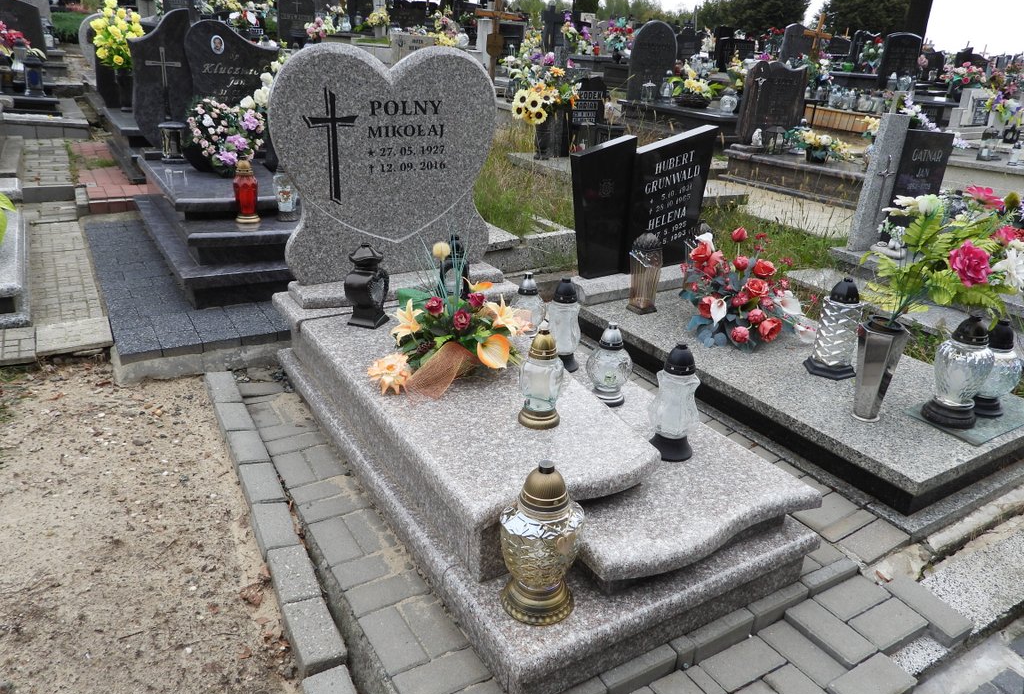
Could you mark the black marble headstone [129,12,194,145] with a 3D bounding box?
[{"bbox_3d":[-2.253,-1.732,4.581,0.400,0.830,0.080,-11,26,-30],"label":"black marble headstone"}]

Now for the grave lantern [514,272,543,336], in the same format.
[{"bbox_3d":[0.062,-0.167,2.783,0.137,0.252,0.137,2,23,-1],"label":"grave lantern"}]

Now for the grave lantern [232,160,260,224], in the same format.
[{"bbox_3d":[-1.347,-0.787,3.579,0.122,0.308,0.122,-11,25,-29],"label":"grave lantern"}]

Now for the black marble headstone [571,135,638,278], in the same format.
[{"bbox_3d":[0.431,-0.690,3.540,0.340,0.700,0.080,-11,26,-30],"label":"black marble headstone"}]

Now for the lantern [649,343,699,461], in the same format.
[{"bbox_3d":[0.457,0.145,1.980,0.145,0.326,0.145,2,23,-1],"label":"lantern"}]

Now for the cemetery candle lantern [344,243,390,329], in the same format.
[{"bbox_3d":[-0.534,-0.234,2.629,0.125,0.300,0.118,8,23,14],"label":"cemetery candle lantern"}]

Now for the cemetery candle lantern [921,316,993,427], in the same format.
[{"bbox_3d":[1.420,0.069,2.242,0.172,0.352,0.172,-11,25,-29],"label":"cemetery candle lantern"}]

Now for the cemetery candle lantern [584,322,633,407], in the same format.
[{"bbox_3d":[0.314,0.049,2.274,0.146,0.266,0.146,2,23,-1],"label":"cemetery candle lantern"}]

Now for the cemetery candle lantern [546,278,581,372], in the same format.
[{"bbox_3d":[0.200,-0.081,2.474,0.117,0.329,0.117,-11,25,-29],"label":"cemetery candle lantern"}]

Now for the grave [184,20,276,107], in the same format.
[{"bbox_3d":[-1.874,-1.778,4.812,0.600,0.780,0.080,-11,26,-30],"label":"grave"}]

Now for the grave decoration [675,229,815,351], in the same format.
[{"bbox_3d":[0.963,-0.251,2.925,0.500,0.415,0.460,-11,25,-29],"label":"grave decoration"}]

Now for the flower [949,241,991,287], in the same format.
[{"bbox_3d":[1.385,-0.250,2.150,0.110,0.125,0.085,16,26,30],"label":"flower"}]

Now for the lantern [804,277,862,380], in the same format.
[{"bbox_3d":[1.197,-0.078,2.593,0.180,0.357,0.162,13,25,26],"label":"lantern"}]

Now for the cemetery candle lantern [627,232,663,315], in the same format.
[{"bbox_3d":[0.596,-0.338,3.184,0.110,0.359,0.110,-14,27,-34],"label":"cemetery candle lantern"}]

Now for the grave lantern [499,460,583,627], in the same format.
[{"bbox_3d":[0.065,0.409,1.555,0.180,0.360,0.180,2,23,-1],"label":"grave lantern"}]

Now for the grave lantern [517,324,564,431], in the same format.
[{"bbox_3d":[0.083,0.080,1.964,0.122,0.275,0.122,2,23,-1],"label":"grave lantern"}]

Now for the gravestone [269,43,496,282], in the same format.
[{"bbox_3d":[-0.502,-0.758,2.947,0.940,0.910,0.100,-11,25,-29],"label":"gravestone"}]

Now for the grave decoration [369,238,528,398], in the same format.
[{"bbox_3d":[-0.210,-0.129,2.311,0.530,0.370,0.430,-11,26,-30],"label":"grave decoration"}]

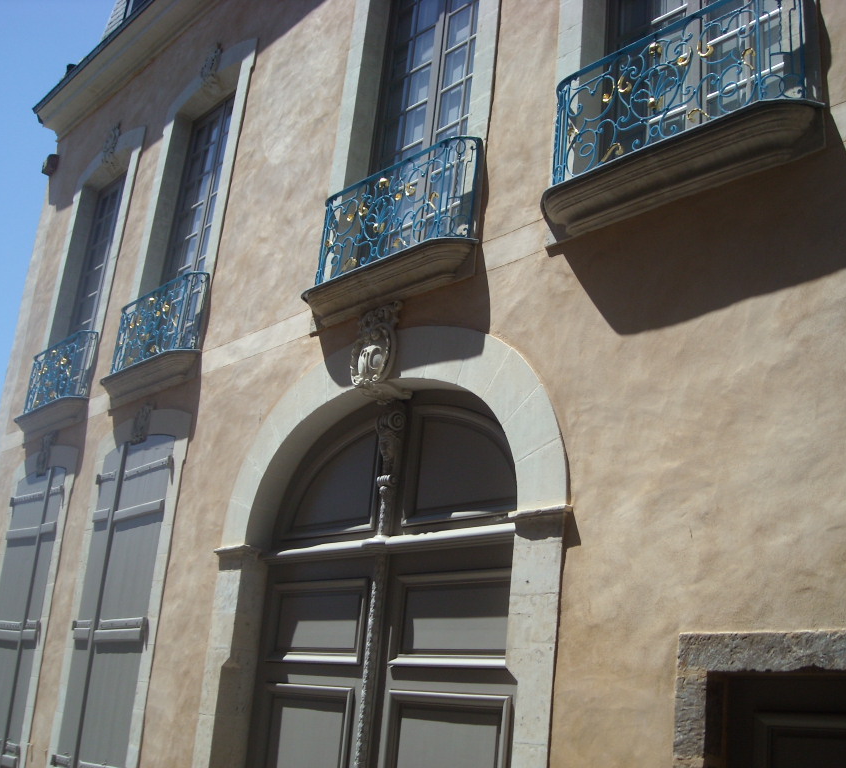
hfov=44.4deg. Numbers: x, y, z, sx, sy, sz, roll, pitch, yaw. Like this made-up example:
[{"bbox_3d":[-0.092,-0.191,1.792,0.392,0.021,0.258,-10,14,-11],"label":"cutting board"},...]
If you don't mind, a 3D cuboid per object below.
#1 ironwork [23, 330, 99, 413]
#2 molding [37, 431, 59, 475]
[{"bbox_3d":[-4.205,-0.084,11.844,0.206,0.778,1.725,21,-24,-38],"label":"ironwork"},{"bbox_3d":[-4.214,0.776,11.544,0.105,0.492,0.261,21,-24,-38],"label":"molding"}]

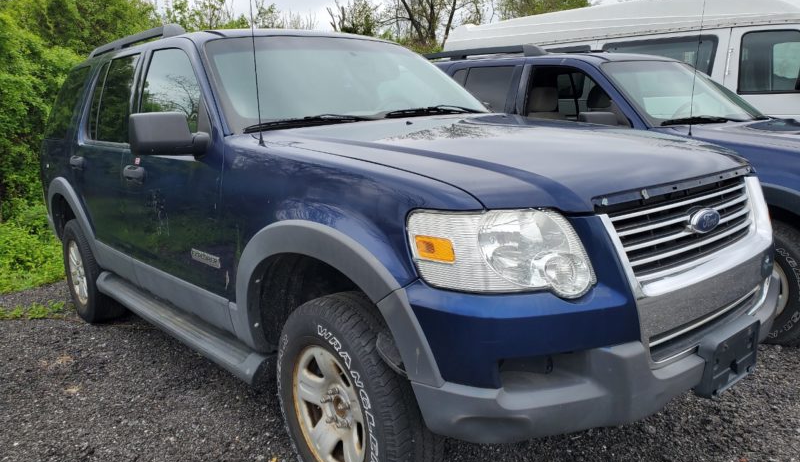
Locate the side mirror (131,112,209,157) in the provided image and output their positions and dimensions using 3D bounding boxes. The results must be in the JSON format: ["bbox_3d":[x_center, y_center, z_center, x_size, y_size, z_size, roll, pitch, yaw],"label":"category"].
[{"bbox_3d":[-0.880,-0.359,2.274,0.250,0.170,0.180,-11,13,-41],"label":"side mirror"}]

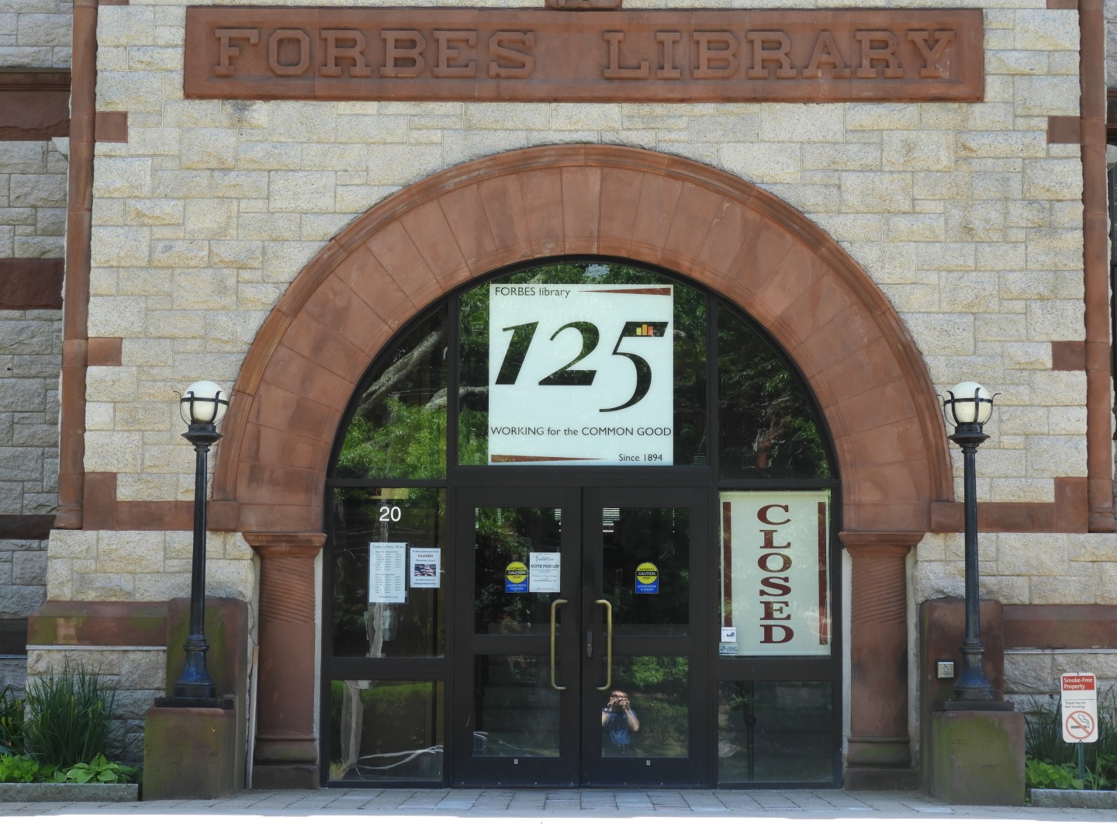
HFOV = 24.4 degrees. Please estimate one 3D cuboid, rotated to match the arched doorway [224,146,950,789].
[{"bbox_3d":[0.198,0.339,18.355,5.091,4.532,0.600,0,-7,1],"label":"arched doorway"}]

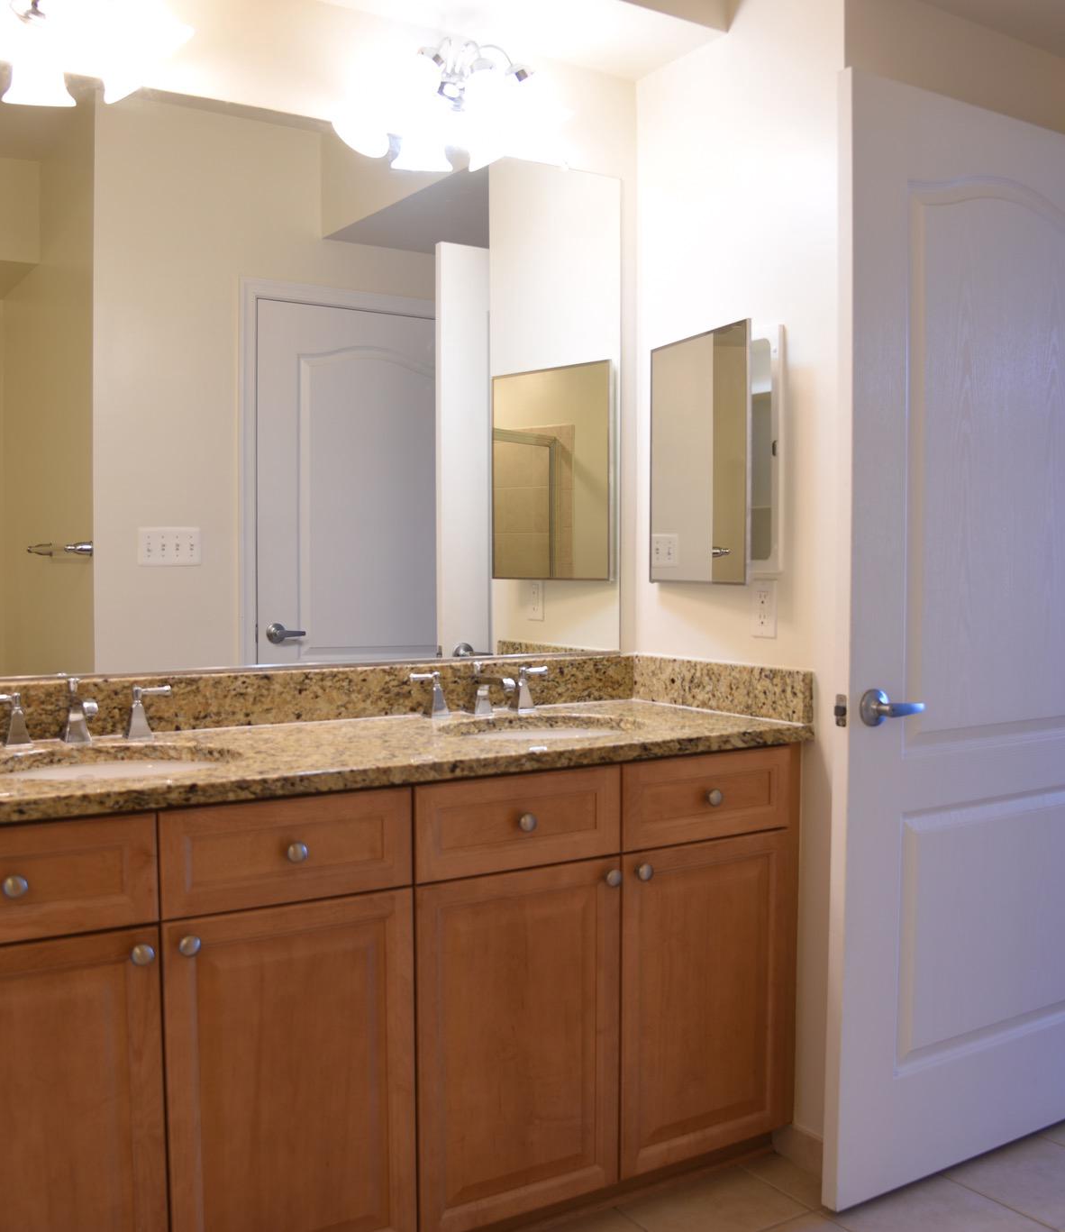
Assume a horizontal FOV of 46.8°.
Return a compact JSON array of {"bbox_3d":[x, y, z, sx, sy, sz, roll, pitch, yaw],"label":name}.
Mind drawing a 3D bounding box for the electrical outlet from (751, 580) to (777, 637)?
[{"bbox_3d":[0.459,-0.013,2.440,0.009,0.115,0.071,-1,3,-30],"label":"electrical outlet"}]

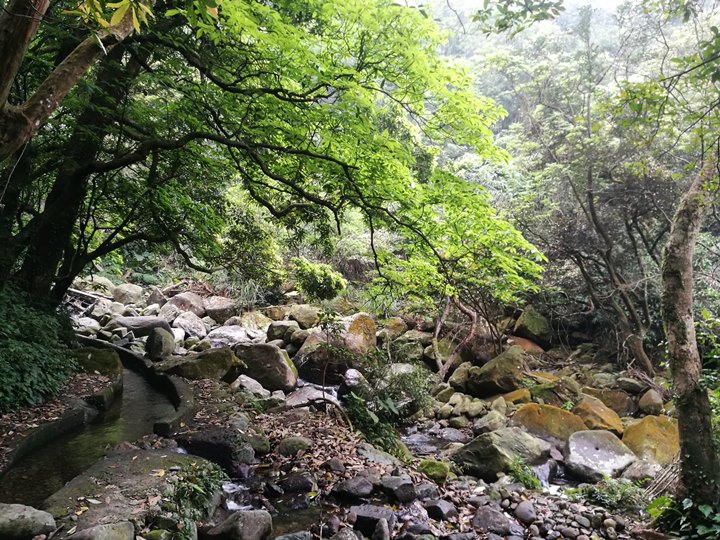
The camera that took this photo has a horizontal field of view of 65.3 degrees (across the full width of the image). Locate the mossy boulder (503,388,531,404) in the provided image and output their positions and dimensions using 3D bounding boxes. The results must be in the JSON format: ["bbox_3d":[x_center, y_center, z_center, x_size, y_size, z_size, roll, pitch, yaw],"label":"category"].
[{"bbox_3d":[2.006,1.628,7.200,0.360,0.170,0.300,1,2,16],"label":"mossy boulder"}]

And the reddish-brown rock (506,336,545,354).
[{"bbox_3d":[3.369,1.577,11.500,0.780,0.460,0.650,1,4,16],"label":"reddish-brown rock"}]

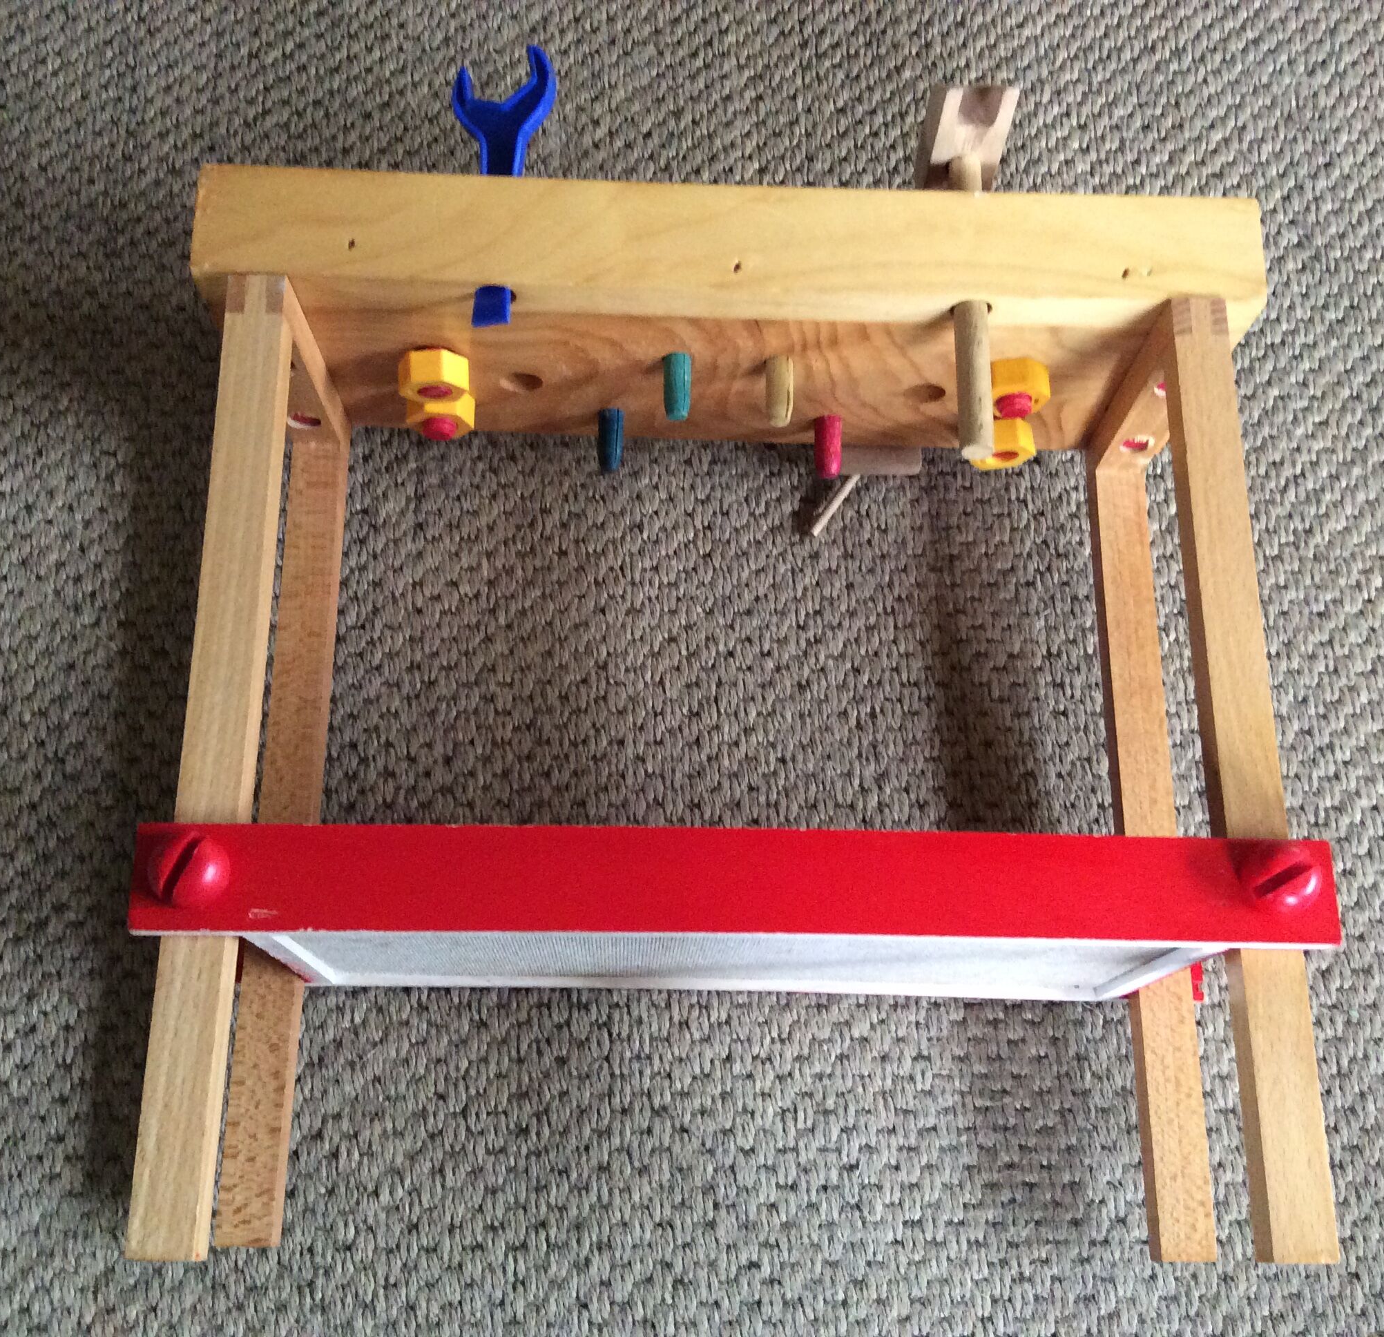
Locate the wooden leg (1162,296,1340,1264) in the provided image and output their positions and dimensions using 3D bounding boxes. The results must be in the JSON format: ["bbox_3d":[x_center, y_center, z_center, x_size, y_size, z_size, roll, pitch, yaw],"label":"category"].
[{"bbox_3d":[0.220,0.029,0.661,0.024,0.018,0.395,1,71,-2],"label":"wooden leg"}]

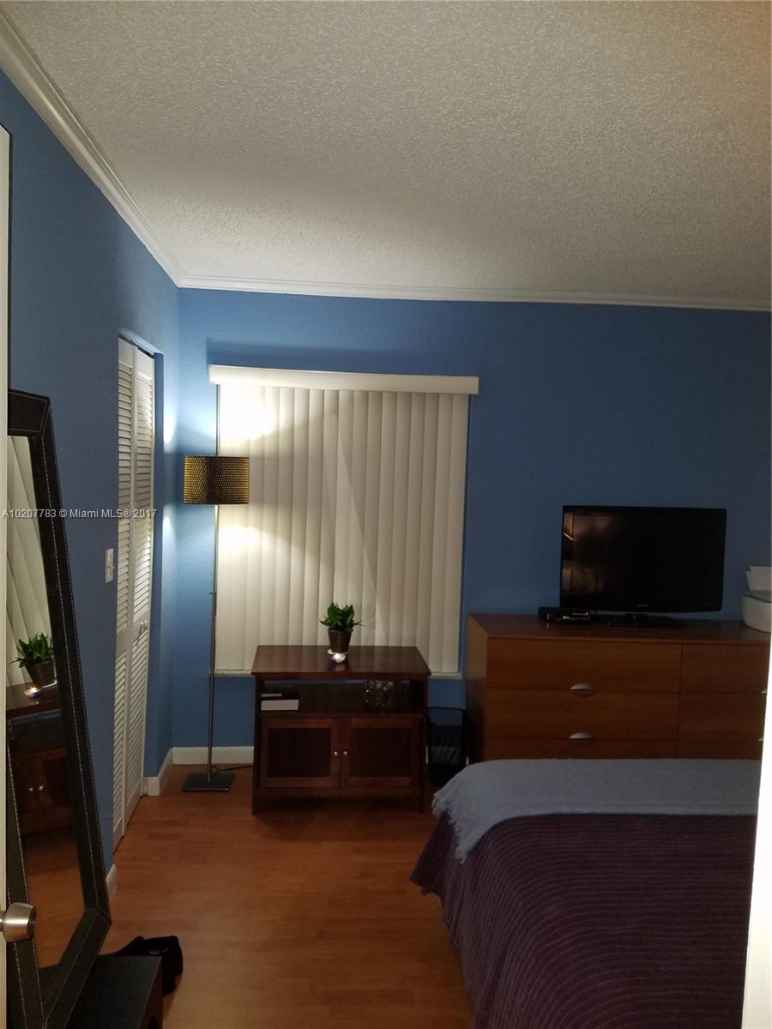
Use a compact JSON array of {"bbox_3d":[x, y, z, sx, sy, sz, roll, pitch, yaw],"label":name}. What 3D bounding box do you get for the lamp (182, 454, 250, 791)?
[{"bbox_3d":[-0.814,0.500,3.678,0.307,1.571,0.307,1,3,-5],"label":"lamp"}]

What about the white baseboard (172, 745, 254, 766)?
[{"bbox_3d":[-0.876,1.226,3.934,0.399,0.090,0.017,1,3,-5],"label":"white baseboard"}]

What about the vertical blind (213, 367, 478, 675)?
[{"bbox_3d":[-0.218,0.053,3.869,1.306,1.509,0.096,1,3,-5],"label":"vertical blind"}]

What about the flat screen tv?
[{"bbox_3d":[1.266,0.231,3.832,0.828,0.531,0.083,1,3,-5],"label":"flat screen tv"}]

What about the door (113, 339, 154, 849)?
[{"bbox_3d":[-1.048,0.308,3.102,0.051,1.976,0.728,1,3,-5],"label":"door"}]

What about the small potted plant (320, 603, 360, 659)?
[{"bbox_3d":[-0.221,0.548,3.750,0.198,0.247,0.180,1,3,-5],"label":"small potted plant"}]

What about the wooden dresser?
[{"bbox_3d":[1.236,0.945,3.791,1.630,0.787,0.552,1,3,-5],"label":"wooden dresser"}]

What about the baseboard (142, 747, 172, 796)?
[{"bbox_3d":[-1.079,1.232,3.720,0.065,0.090,0.393,1,3,-5],"label":"baseboard"}]

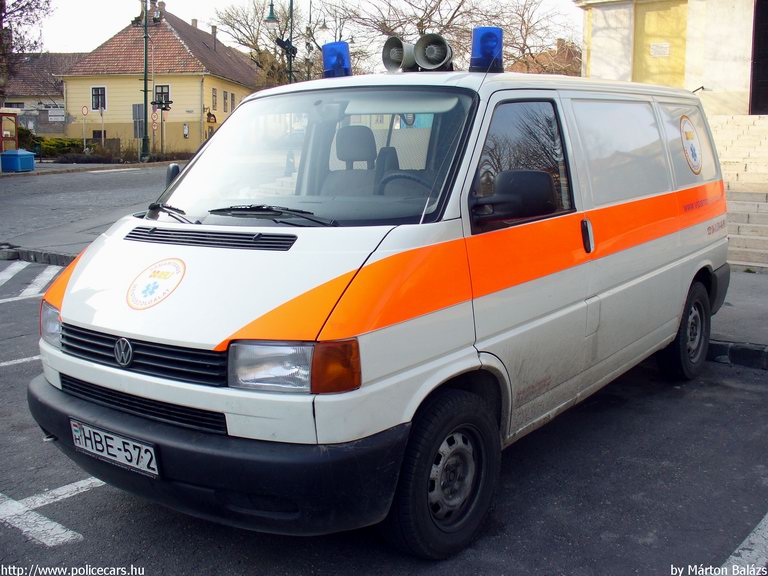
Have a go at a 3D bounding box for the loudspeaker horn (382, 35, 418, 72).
[{"bbox_3d":[0.136,-1.242,4.364,0.210,0.190,0.190,-9,12,-34],"label":"loudspeaker horn"}]

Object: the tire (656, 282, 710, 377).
[{"bbox_3d":[1.991,0.277,5.493,0.205,0.655,0.655,5,12,37],"label":"tire"}]

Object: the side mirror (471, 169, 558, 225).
[{"bbox_3d":[0.488,-0.350,3.165,0.280,0.195,0.155,5,12,37],"label":"side mirror"}]

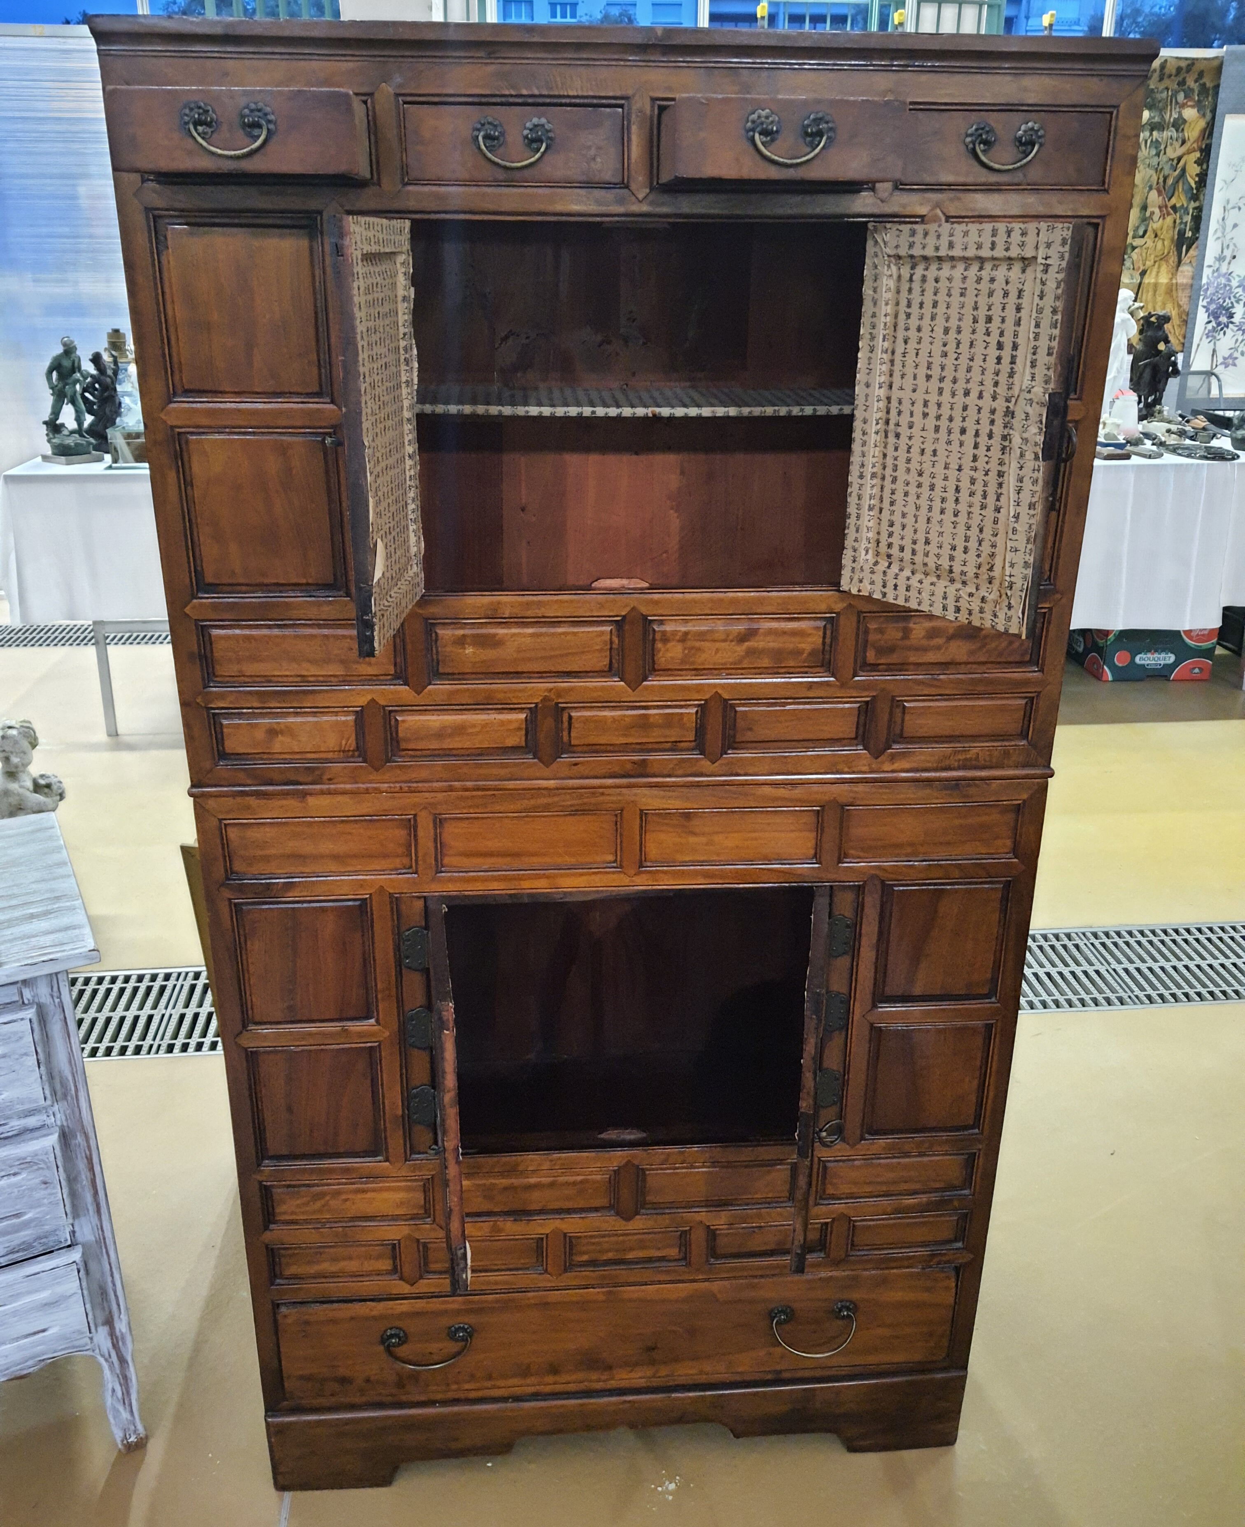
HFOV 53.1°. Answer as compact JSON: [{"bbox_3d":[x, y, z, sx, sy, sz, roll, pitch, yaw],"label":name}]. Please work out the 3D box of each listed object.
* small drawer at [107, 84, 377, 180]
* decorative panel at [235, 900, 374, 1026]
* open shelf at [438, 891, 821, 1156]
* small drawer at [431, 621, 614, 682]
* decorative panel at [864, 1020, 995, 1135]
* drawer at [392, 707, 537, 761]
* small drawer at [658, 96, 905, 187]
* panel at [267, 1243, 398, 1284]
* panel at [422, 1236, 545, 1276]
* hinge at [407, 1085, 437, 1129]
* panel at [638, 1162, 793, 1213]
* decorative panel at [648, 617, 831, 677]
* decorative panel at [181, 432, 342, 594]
[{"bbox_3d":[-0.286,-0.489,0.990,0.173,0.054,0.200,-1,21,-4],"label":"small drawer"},{"bbox_3d":[-0.309,0.195,1.220,0.122,0.134,0.021,-1,20,-4],"label":"decorative panel"},{"bbox_3d":[-0.003,0.206,1.434,0.381,0.307,0.351,-1,20,-4],"label":"open shelf"},{"bbox_3d":[-0.089,-0.103,1.128,0.169,0.054,0.021,-1,20,-4],"label":"small drawer"},{"bbox_3d":[0.326,0.338,1.334,0.121,0.121,0.020,-1,21,-4],"label":"decorative panel"},{"bbox_3d":[-0.148,-0.028,1.158,0.129,0.043,0.020,-1,21,-4],"label":"drawer"},{"bbox_3d":[0.117,-0.524,1.082,0.180,0.056,0.293,-1,21,-4],"label":"small drawer"},{"bbox_3d":[-0.312,0.544,1.358,0.136,0.028,0.020,-1,21,-4],"label":"panel"},{"bbox_3d":[-0.150,0.534,1.359,0.132,0.044,0.021,-1,20,-4],"label":"panel"},{"bbox_3d":[-0.208,0.355,1.294,0.028,0.047,0.008,-1,21,-4],"label":"hinge"},{"bbox_3d":[0.103,0.462,1.362,0.166,0.042,0.020,-1,21,-4],"label":"panel"},{"bbox_3d":[0.107,-0.108,1.143,0.166,0.055,0.021,-1,20,-4],"label":"decorative panel"},{"bbox_3d":[-0.320,-0.226,1.120,0.132,0.141,0.020,-1,21,-4],"label":"decorative panel"}]

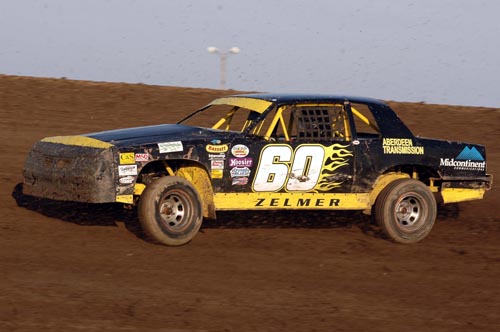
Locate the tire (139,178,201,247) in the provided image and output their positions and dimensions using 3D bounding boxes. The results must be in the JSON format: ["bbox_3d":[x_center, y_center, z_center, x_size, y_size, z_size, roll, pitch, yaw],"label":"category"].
[{"bbox_3d":[-0.775,0.440,27.400,0.680,0.680,0.250,0,3,-37],"label":"tire"}]

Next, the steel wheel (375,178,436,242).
[{"bbox_3d":[1.611,0.463,28.850,0.680,0.680,0.250,0,2,-32],"label":"steel wheel"}]

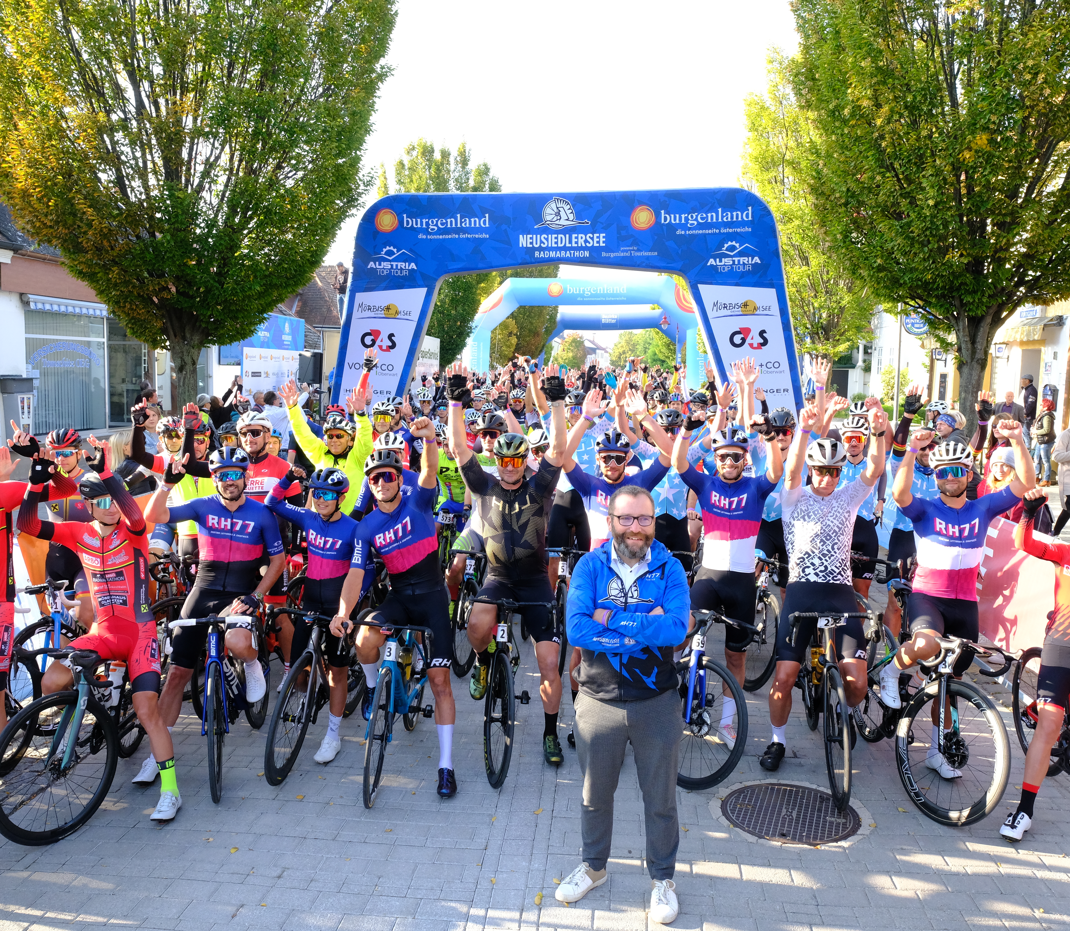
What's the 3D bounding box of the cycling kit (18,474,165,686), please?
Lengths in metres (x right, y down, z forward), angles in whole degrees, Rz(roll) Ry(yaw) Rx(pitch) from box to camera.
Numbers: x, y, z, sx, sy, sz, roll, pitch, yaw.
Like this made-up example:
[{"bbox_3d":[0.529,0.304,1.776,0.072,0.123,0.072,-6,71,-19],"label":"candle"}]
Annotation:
[{"bbox_3d":[-2.029,0.536,4.270,0.600,0.960,0.450,1,5,6],"label":"cycling kit"}]

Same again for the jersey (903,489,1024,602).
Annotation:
[{"bbox_3d":[2.214,0.409,4.850,0.580,0.550,0.300,2,6,12],"label":"jersey"}]

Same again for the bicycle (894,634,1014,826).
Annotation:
[{"bbox_3d":[2.060,1.200,4.942,0.450,0.980,1.640,4,6,-4],"label":"bicycle"}]

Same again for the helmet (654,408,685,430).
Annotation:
[{"bbox_3d":[1.074,-0.371,7.452,0.210,0.180,0.280,1,14,8],"label":"helmet"}]

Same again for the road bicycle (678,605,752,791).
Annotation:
[{"bbox_3d":[0.851,1.120,5.244,0.520,0.980,1.620,0,6,-2],"label":"road bicycle"}]

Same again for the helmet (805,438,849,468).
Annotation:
[{"bbox_3d":[1.546,-0.070,4.940,0.220,0.180,0.290,1,14,10],"label":"helmet"}]

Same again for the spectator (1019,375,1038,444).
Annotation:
[{"bbox_3d":[9.908,-0.931,18.697,0.380,1.770,0.500,0,6,-6],"label":"spectator"}]

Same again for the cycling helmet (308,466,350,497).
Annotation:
[{"bbox_3d":[-1.050,0.089,4.757,0.205,0.160,0.270,1,5,9],"label":"cycling helmet"}]

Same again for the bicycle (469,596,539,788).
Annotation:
[{"bbox_3d":[-0.164,1.108,5.284,0.460,0.990,1.660,1,6,1],"label":"bicycle"}]

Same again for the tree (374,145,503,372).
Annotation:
[{"bbox_3d":[-2.914,-5.332,28.613,4.300,9.125,4.300,0,6,0],"label":"tree"}]

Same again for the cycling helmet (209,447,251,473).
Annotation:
[{"bbox_3d":[-1.536,-0.010,4.687,0.205,0.160,0.270,-1,5,-14],"label":"cycling helmet"}]

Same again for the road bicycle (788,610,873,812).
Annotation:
[{"bbox_3d":[1.586,1.133,5.061,0.430,0.990,1.660,1,6,10],"label":"road bicycle"}]

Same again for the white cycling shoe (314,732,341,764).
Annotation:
[{"bbox_3d":[-1.139,1.546,5.150,0.095,0.115,0.255,2,6,20],"label":"white cycling shoe"}]

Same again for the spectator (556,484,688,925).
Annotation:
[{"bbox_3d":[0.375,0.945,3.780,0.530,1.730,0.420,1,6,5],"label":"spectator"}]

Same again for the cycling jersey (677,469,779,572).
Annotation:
[{"bbox_3d":[1.098,0.314,5.250,0.530,0.550,0.290,2,6,14],"label":"cycling jersey"}]

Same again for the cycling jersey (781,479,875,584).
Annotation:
[{"bbox_3d":[1.578,0.359,5.015,0.520,0.560,0.300,1,6,8],"label":"cycling jersey"}]

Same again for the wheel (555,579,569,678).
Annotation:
[{"bbox_3d":[0.190,1.178,6.609,0.090,0.676,0.676,-1,6,-5],"label":"wheel"}]

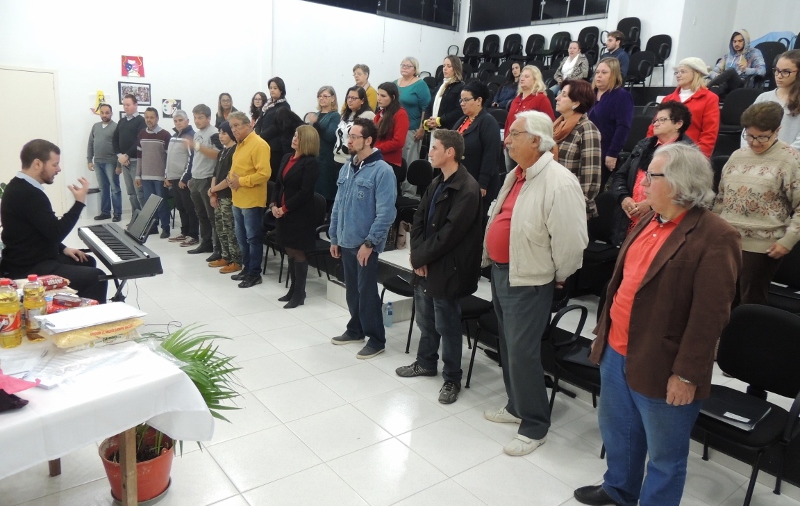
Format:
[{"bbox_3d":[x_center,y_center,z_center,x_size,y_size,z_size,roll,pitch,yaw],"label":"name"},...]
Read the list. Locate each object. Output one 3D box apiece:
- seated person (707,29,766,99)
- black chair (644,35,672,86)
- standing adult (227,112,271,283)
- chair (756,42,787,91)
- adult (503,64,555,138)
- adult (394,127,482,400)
[{"bbox_3d":[4.472,-2.436,7.388,0.780,1.080,0.660,-7,17,-38],"label":"seated person"},{"bbox_3d":[4.336,-3.310,9.598,0.560,0.910,0.510,-7,17,-38],"label":"black chair"},{"bbox_3d":[-1.535,-0.542,5.649,0.540,1.730,0.420,14,17,39],"label":"standing adult"},{"bbox_3d":[4.712,-2.298,7.245,0.560,0.910,0.540,-7,17,-38],"label":"chair"},{"bbox_3d":[1.272,-1.080,5.673,0.330,1.618,0.490,-9,18,-42],"label":"adult"},{"bbox_3d":[0.277,0.071,3.568,0.400,1.690,0.520,-6,16,-35],"label":"adult"}]

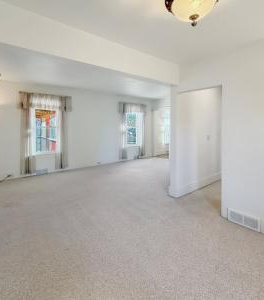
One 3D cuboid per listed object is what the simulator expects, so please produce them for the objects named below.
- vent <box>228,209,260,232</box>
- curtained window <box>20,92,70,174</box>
[{"bbox_3d":[1.485,0.925,2.165,0.030,0.175,0.355,-4,6,-42],"label":"vent"},{"bbox_3d":[-2.370,-0.475,4.540,1.270,2.170,0.170,-3,5,-35],"label":"curtained window"}]

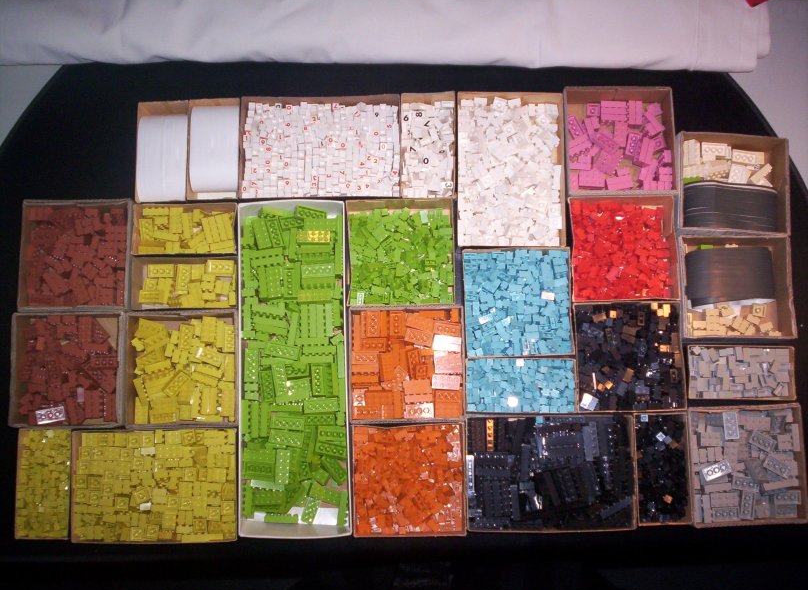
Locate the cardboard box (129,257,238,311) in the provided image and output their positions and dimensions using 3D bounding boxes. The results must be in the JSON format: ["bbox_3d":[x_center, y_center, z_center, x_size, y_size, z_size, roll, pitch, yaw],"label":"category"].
[{"bbox_3d":[-0.163,-0.006,0.650,0.079,0.028,0.040,-1,83,-1],"label":"cardboard box"}]

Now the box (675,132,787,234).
[{"bbox_3d":[0.250,-0.082,0.664,0.082,0.029,0.076,3,83,0],"label":"box"}]

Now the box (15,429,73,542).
[{"bbox_3d":[-0.259,0.137,0.632,0.039,0.028,0.078,-1,83,-1],"label":"box"}]

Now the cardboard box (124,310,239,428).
[{"bbox_3d":[-0.162,0.056,0.641,0.082,0.031,0.083,-1,83,0],"label":"cardboard box"}]

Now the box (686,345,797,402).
[{"bbox_3d":[0.245,0.059,0.640,0.077,0.031,0.038,1,83,0],"label":"box"}]

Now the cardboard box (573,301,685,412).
[{"bbox_3d":[0.164,0.047,0.642,0.078,0.031,0.078,-1,83,0],"label":"cardboard box"}]

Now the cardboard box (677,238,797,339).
[{"bbox_3d":[0.248,-0.004,0.654,0.083,0.029,0.077,0,83,0],"label":"cardboard box"}]

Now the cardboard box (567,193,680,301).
[{"bbox_3d":[0.164,-0.033,0.656,0.080,0.028,0.079,-1,83,-1],"label":"cardboard box"}]

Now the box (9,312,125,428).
[{"bbox_3d":[-0.246,0.056,0.642,0.081,0.029,0.082,-1,83,-1],"label":"box"}]

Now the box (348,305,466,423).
[{"bbox_3d":[0.003,0.052,0.641,0.083,0.031,0.083,-1,83,0],"label":"box"}]

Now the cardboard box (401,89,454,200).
[{"bbox_3d":[0.019,-0.112,0.664,0.041,0.028,0.082,0,83,-1],"label":"cardboard box"}]

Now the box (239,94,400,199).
[{"bbox_3d":[-0.063,-0.110,0.664,0.120,0.028,0.080,-1,83,-1],"label":"box"}]

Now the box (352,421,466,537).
[{"bbox_3d":[0.004,0.134,0.631,0.080,0.031,0.079,-1,83,0],"label":"box"}]

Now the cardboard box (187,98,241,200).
[{"bbox_3d":[-0.144,-0.108,0.663,0.040,0.028,0.079,-1,83,-1],"label":"cardboard box"}]

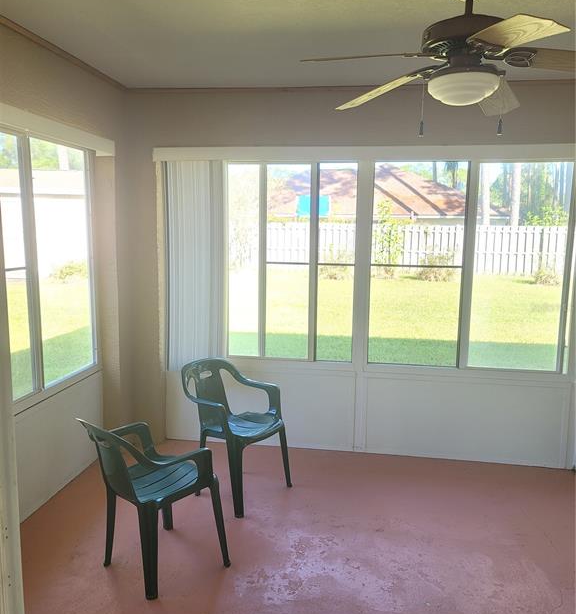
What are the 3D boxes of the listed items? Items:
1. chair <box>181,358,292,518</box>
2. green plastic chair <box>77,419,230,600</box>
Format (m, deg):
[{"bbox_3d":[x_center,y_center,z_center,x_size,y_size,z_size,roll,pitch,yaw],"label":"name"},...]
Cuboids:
[{"bbox_3d":[-0.322,0.730,3.353,0.562,0.777,0.545,7,10,37],"label":"chair"},{"bbox_3d":[-0.624,0.839,2.538,0.545,0.777,0.562,8,11,42],"label":"green plastic chair"}]

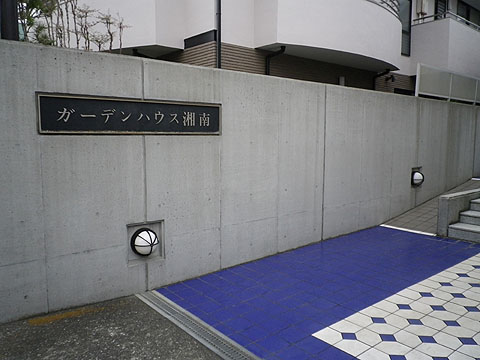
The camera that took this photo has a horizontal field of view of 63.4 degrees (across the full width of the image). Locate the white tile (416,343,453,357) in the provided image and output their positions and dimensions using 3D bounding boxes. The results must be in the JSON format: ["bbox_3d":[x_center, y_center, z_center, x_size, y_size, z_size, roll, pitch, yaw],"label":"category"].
[{"bbox_3d":[1.362,1.196,2.722,0.195,0.012,0.195,-6,8,-38],"label":"white tile"}]

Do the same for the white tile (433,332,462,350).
[{"bbox_3d":[1.517,1.180,2.843,0.195,0.012,0.195,-6,8,-38],"label":"white tile"}]

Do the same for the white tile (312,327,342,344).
[{"bbox_3d":[0.688,1.190,2.954,0.195,0.012,0.195,-6,8,-38],"label":"white tile"}]

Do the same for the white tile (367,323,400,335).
[{"bbox_3d":[1.121,1.171,3.041,0.195,0.012,0.195,-6,8,-38],"label":"white tile"}]

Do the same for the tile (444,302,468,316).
[{"bbox_3d":[1.861,1.116,3.360,0.195,0.012,0.195,-6,8,-38],"label":"tile"}]

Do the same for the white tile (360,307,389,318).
[{"bbox_3d":[1.151,1.137,3.307,0.195,0.012,0.195,-6,8,-38],"label":"white tile"}]

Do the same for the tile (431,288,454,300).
[{"bbox_3d":[1.900,1.089,3.647,0.195,0.012,0.195,-6,8,-38],"label":"tile"}]

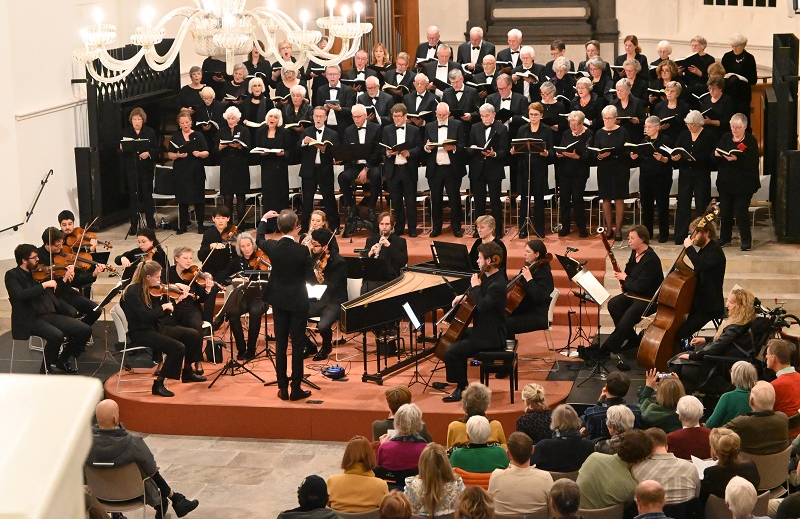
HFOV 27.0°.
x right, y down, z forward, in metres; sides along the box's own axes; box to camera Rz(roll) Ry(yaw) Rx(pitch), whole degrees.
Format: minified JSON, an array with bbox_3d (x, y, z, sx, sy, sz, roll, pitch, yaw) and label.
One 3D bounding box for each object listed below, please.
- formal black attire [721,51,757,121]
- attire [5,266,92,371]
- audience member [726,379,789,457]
[{"bbox_3d":[4.664,-2.255,22.940,0.480,1.350,0.400,3,10,23],"label":"formal black attire"},{"bbox_3d":[-3.660,0.590,17.300,0.830,1.030,0.540,1,9,13],"label":"attire"},{"bbox_3d":[2.511,1.450,12.086,0.520,1.270,0.820,-4,9,-16],"label":"audience member"}]

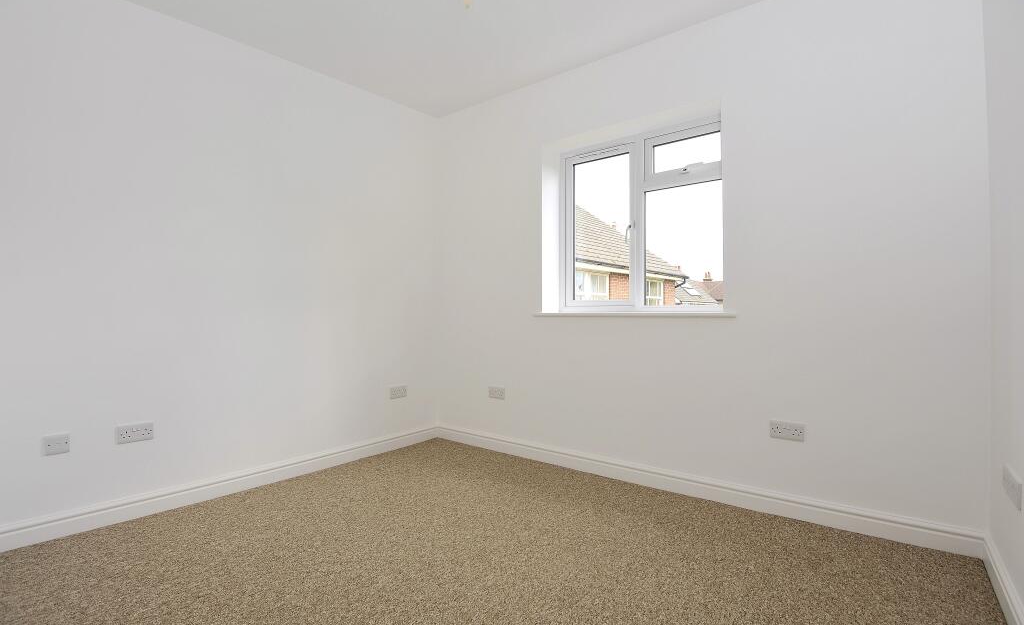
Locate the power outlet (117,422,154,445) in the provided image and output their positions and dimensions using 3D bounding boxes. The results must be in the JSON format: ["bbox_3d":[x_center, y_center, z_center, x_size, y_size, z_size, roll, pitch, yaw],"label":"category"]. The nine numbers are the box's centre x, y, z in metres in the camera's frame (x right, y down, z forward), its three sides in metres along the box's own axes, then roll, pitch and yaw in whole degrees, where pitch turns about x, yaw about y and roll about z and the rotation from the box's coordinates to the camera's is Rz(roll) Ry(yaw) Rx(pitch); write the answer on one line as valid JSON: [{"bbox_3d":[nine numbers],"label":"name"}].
[{"bbox_3d":[-1.861,0.599,2.249,0.012,0.086,0.146,0,0,42],"label":"power outlet"}]

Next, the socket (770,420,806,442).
[{"bbox_3d":[1.353,0.583,2.227,0.146,0.086,0.012,0,0,37],"label":"socket"}]

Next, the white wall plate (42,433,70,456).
[{"bbox_3d":[-1.914,0.554,1.910,0.011,0.086,0.086,0,0,40],"label":"white wall plate"}]

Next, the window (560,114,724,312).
[{"bbox_3d":[0.810,-0.570,2.925,1.140,1.130,0.075,0,0,37],"label":"window"}]

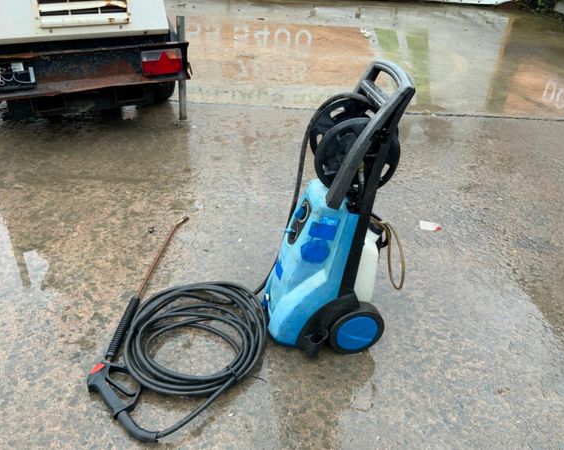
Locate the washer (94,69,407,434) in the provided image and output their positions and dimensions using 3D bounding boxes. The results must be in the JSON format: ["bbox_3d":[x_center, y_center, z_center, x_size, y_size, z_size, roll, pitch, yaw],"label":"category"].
[{"bbox_3d":[-0.103,-0.108,1.632,0.990,0.920,1.140,-2,32,-9],"label":"washer"}]

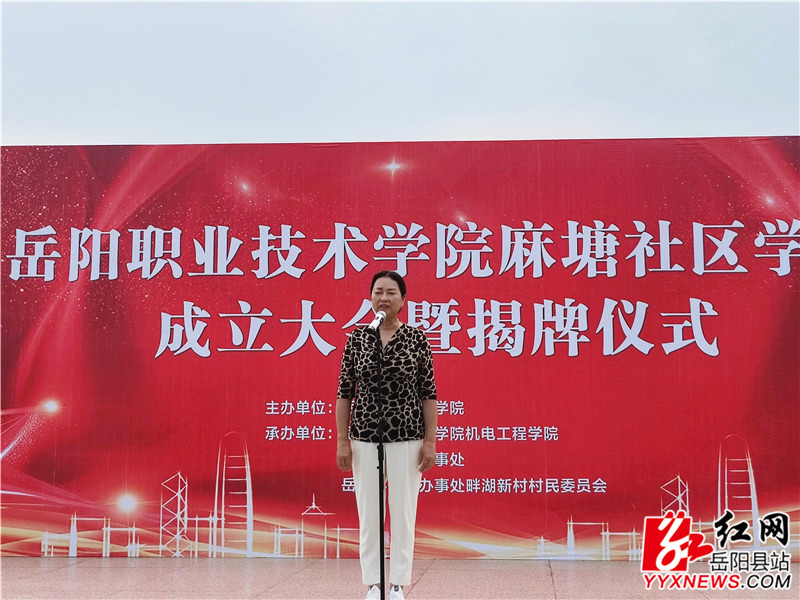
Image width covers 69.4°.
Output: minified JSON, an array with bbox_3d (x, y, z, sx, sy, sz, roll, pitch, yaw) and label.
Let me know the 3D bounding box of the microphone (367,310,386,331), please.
[{"bbox_3d":[-0.104,0.103,2.654,0.050,0.050,0.215,-1,20,13],"label":"microphone"}]

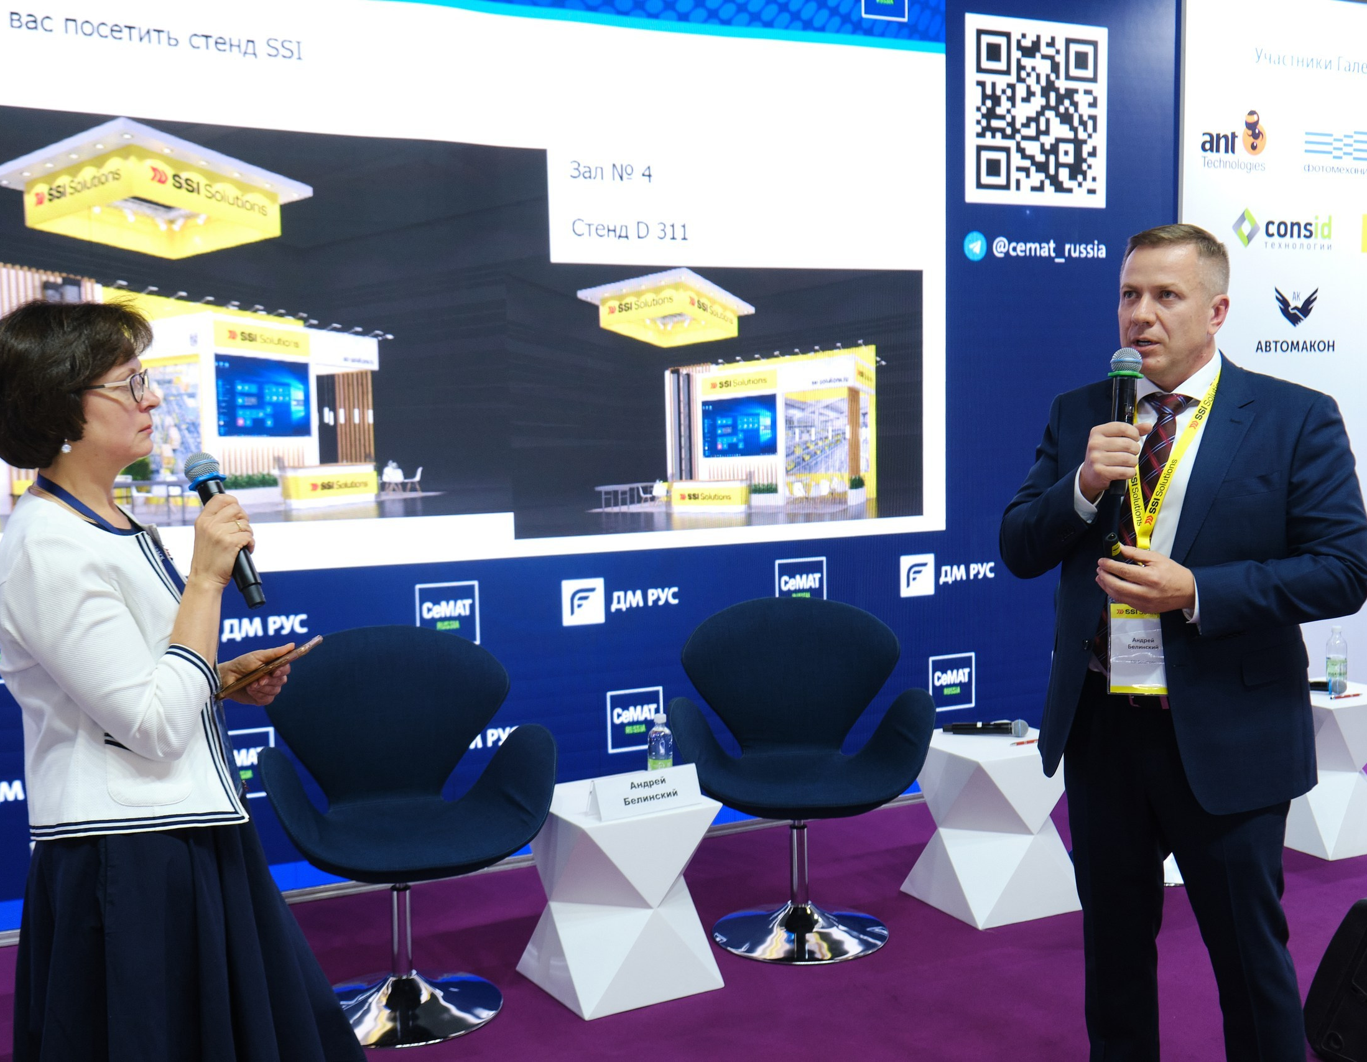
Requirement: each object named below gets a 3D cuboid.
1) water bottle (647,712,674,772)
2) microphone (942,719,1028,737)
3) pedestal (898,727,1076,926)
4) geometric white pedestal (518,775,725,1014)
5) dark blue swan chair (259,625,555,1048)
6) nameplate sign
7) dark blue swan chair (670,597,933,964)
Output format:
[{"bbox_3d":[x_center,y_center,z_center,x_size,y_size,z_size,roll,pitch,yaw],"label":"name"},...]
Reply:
[{"bbox_3d":[-0.062,0.584,3.704,0.065,0.212,0.065,-1,5,0],"label":"water bottle"},{"bbox_3d":[0.916,0.597,4.281,0.254,0.053,0.051,0,5,13],"label":"microphone"},{"bbox_3d":[0.931,0.868,4.257,0.402,0.486,0.402,-3,5,-25],"label":"pedestal"},{"bbox_3d":[-0.173,0.936,3.711,0.402,0.486,0.402,-4,6,-31],"label":"geometric white pedestal"},{"bbox_3d":[-0.710,0.742,3.520,0.725,0.925,0.660,-3,5,-19],"label":"dark blue swan chair"},{"bbox_3d":[-0.094,0.654,3.566,0.290,0.098,0.068,-4,6,-30],"label":"nameplate sign"},{"bbox_3d":[0.323,0.684,3.963,0.725,0.925,0.660,-1,5,-1],"label":"dark blue swan chair"}]

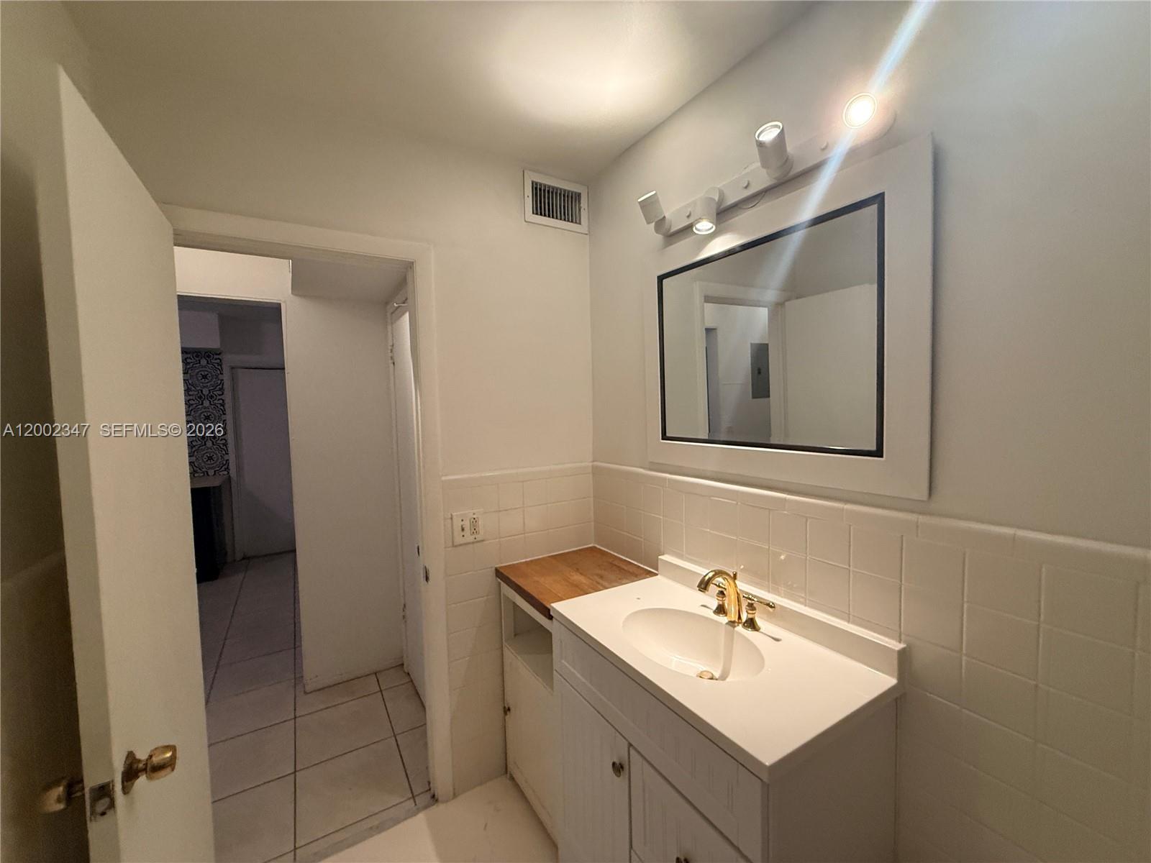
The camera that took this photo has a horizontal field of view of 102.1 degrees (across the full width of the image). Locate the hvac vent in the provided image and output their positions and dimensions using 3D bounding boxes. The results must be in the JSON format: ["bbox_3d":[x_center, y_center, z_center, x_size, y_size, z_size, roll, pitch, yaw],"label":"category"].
[{"bbox_3d":[-0.069,-0.946,1.925,0.298,0.201,0.022,-3,3,-31],"label":"hvac vent"}]

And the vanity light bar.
[{"bbox_3d":[0.443,-0.679,1.247,0.144,0.214,0.727,-3,3,-31],"label":"vanity light bar"}]

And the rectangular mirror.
[{"bbox_3d":[0.488,-0.241,1.326,0.030,0.573,0.727,-3,3,-31],"label":"rectangular mirror"}]

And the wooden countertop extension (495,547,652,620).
[{"bbox_3d":[0.006,0.553,1.767,0.472,0.042,0.460,-3,3,-31],"label":"wooden countertop extension"}]

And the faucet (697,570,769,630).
[{"bbox_3d":[0.395,0.455,1.281,0.186,0.166,0.253,-3,3,-31],"label":"faucet"}]

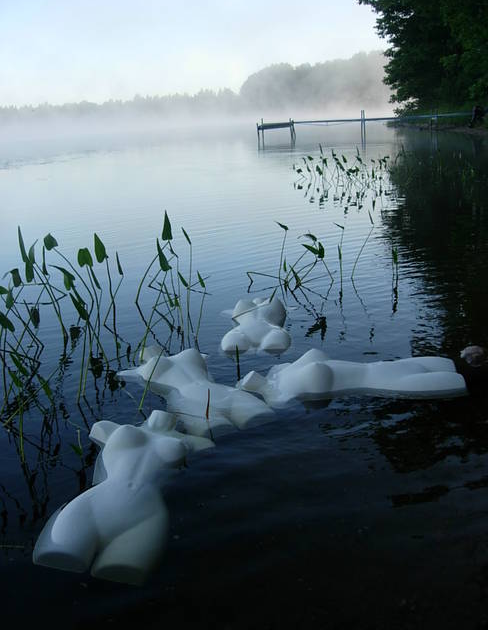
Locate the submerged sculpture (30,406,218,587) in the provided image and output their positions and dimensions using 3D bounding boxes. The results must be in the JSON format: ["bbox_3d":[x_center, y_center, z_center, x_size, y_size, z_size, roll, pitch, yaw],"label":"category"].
[{"bbox_3d":[-0.340,0.519,2.213,0.440,0.240,0.860,6,23,5],"label":"submerged sculpture"}]

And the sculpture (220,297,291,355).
[{"bbox_3d":[0.073,0.057,3.603,0.440,0.240,0.860,-3,16,4],"label":"sculpture"}]

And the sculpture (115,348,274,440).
[{"bbox_3d":[-0.213,0.290,2.809,0.440,0.240,0.860,-9,22,-28],"label":"sculpture"}]

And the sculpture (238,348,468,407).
[{"bbox_3d":[0.416,0.260,2.821,0.860,0.240,0.440,-1,19,-4],"label":"sculpture"}]

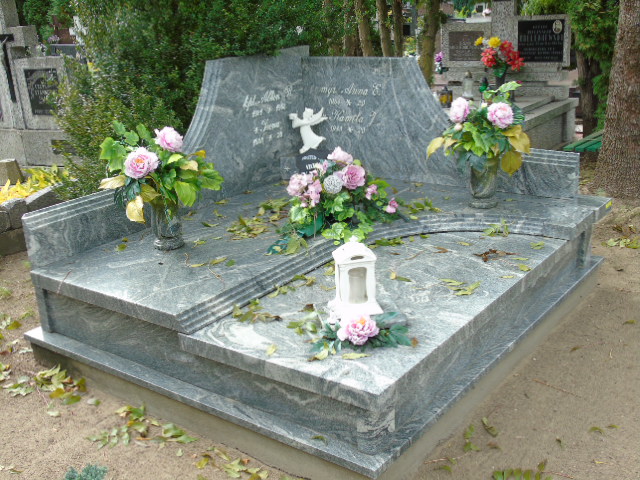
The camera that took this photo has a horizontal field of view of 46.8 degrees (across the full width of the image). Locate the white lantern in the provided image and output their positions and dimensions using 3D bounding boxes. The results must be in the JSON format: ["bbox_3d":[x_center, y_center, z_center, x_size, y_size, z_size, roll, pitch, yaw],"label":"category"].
[{"bbox_3d":[0.133,0.125,2.727,0.168,0.283,0.155,-7,18,-12],"label":"white lantern"}]

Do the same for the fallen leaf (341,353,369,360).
[{"bbox_3d":[0.118,0.375,2.383,0.092,0.018,0.036,-4,18,-5],"label":"fallen leaf"}]

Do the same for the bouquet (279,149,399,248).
[{"bbox_3d":[0.087,-0.241,3.536,0.540,0.370,0.390,-5,18,-7],"label":"bouquet"}]

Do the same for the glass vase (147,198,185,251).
[{"bbox_3d":[-0.702,-0.088,3.375,0.150,0.245,0.150,-5,18,-7],"label":"glass vase"}]

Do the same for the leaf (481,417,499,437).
[{"bbox_3d":[0.601,0.662,2.618,0.050,0.022,0.115,-5,18,-7],"label":"leaf"}]

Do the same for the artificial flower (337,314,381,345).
[{"bbox_3d":[0.128,0.301,2.462,0.140,0.088,0.125,-7,18,-12],"label":"artificial flower"}]

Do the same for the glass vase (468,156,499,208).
[{"bbox_3d":[0.846,-0.304,3.811,0.150,0.255,0.150,-5,18,-7],"label":"glass vase"}]

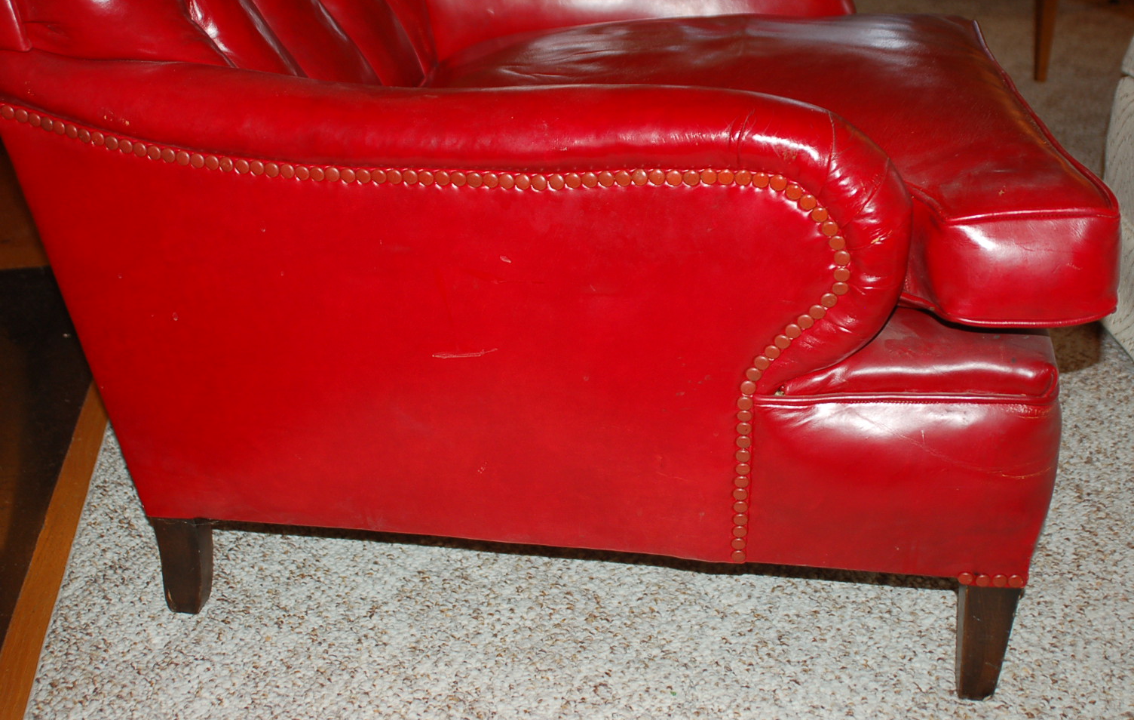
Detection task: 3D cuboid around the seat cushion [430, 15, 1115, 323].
[{"bbox_3d":[0.139,-0.223,1.343,0.640,0.115,0.691,0,26,8],"label":"seat cushion"}]

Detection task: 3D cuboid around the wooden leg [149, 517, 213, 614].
[{"bbox_3d":[-0.348,0.182,1.221,0.045,0.112,0.042,3,26,7],"label":"wooden leg"}]

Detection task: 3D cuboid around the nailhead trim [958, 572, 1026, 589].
[{"bbox_3d":[0.344,0.179,1.069,0.053,0.015,0.006,3,26,7],"label":"nailhead trim"}]

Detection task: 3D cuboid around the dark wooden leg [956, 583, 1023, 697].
[{"bbox_3d":[0.351,0.227,1.120,0.045,0.120,0.048,3,26,7],"label":"dark wooden leg"}]

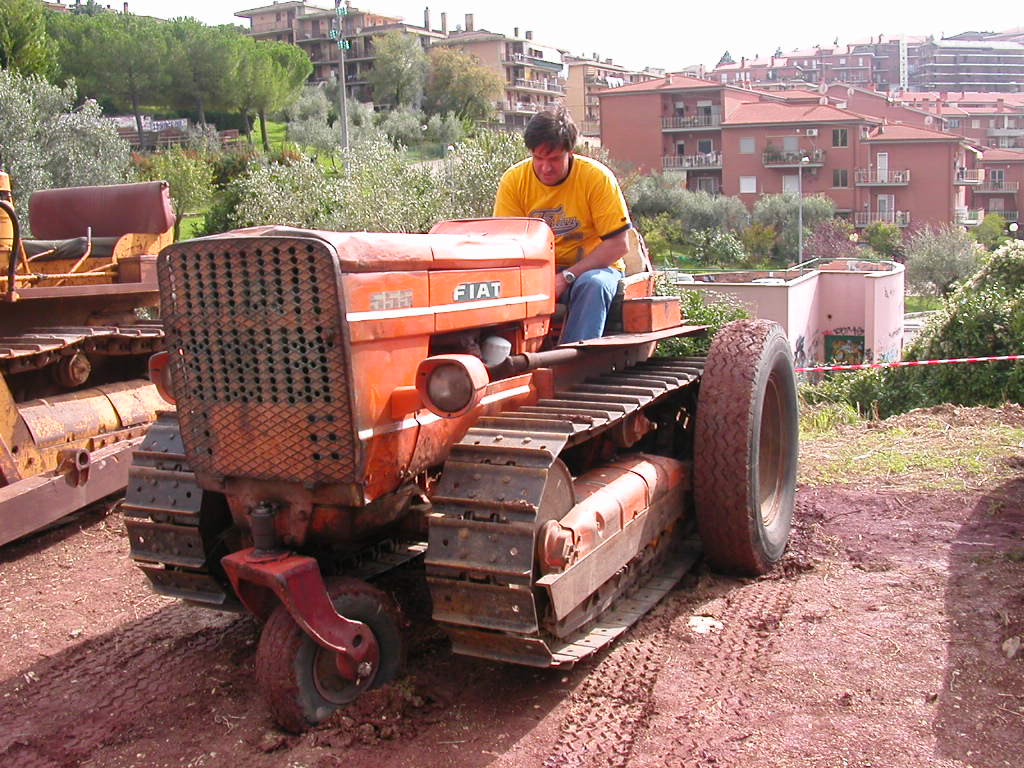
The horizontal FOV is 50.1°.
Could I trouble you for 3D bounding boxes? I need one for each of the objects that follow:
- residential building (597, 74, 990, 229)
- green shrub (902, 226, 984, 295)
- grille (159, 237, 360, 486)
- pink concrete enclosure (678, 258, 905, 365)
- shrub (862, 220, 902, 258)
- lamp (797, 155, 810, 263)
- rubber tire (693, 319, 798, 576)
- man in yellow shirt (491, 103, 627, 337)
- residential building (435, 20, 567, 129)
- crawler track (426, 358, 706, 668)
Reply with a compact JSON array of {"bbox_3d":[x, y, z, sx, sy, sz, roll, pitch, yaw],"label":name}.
[{"bbox_3d":[22.319,-18.763,89.446,28.000,13.300,13.500,3,12,24],"label":"residential building"},{"bbox_3d":[16.992,-4.852,43.000,3.200,2.950,3.000,2,12,22],"label":"green shrub"},{"bbox_3d":[-0.630,-0.049,2.747,0.573,0.637,0.080,3,14,25],"label":"grille"},{"bbox_3d":[6.401,-0.923,24.794,4.900,3.500,5.600,4,12,28],"label":"pink concrete enclosure"},{"bbox_3d":[17.941,-6.852,53.000,2.000,2.100,1.900,1,11,18],"label":"shrub"},{"bbox_3d":[10.629,-5.306,40.046,0.500,5.950,0.220,-2,11,0],"label":"lamp"},{"bbox_3d":[0.902,0.235,4.114,0.225,0.955,0.955,3,12,25],"label":"rubber tire"},{"bbox_3d":[0.191,-0.521,4.150,0.540,1.100,0.680,2,12,22],"label":"man in yellow shirt"},{"bbox_3d":[-0.936,-42.201,153.680,10.800,13.500,22.000,3,12,25],"label":"residential building"},{"bbox_3d":[0.338,0.359,3.595,0.304,0.701,2.078,3,9,25],"label":"crawler track"}]

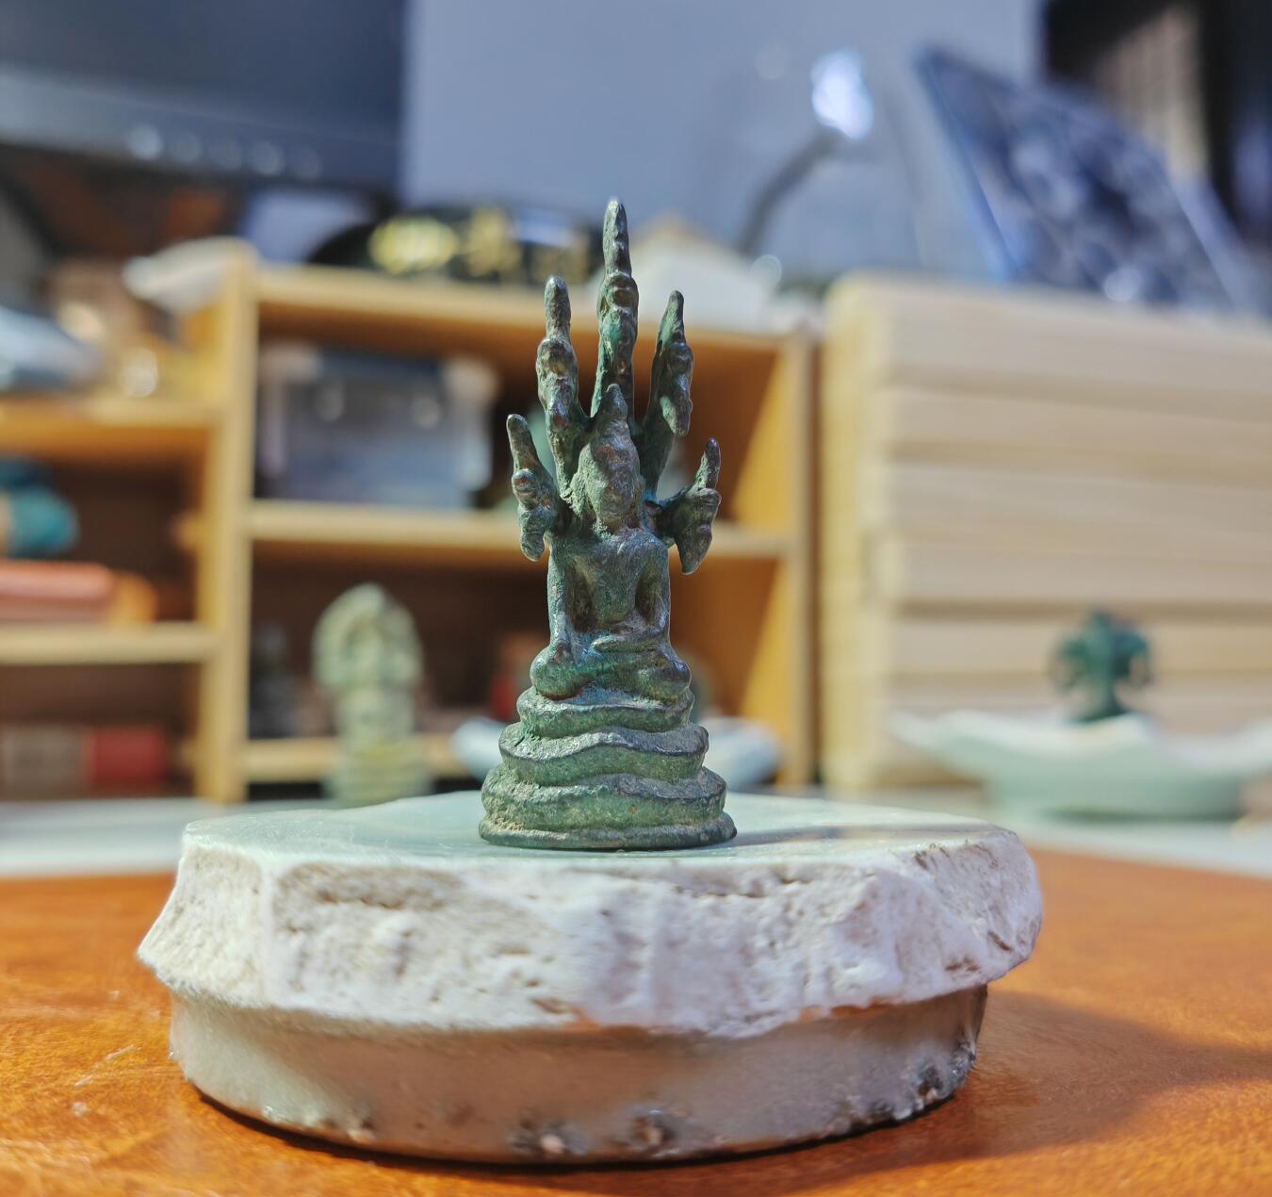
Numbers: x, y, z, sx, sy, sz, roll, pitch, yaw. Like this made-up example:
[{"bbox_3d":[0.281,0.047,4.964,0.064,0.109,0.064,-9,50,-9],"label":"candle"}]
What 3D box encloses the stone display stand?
[{"bbox_3d":[-0.005,0.033,0.136,0.087,0.023,0.082,1,-3,0],"label":"stone display stand"}]

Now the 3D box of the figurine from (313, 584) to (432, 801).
[{"bbox_3d":[-0.066,0.025,0.332,0.028,0.058,0.018,1,-3,-8],"label":"figurine"}]

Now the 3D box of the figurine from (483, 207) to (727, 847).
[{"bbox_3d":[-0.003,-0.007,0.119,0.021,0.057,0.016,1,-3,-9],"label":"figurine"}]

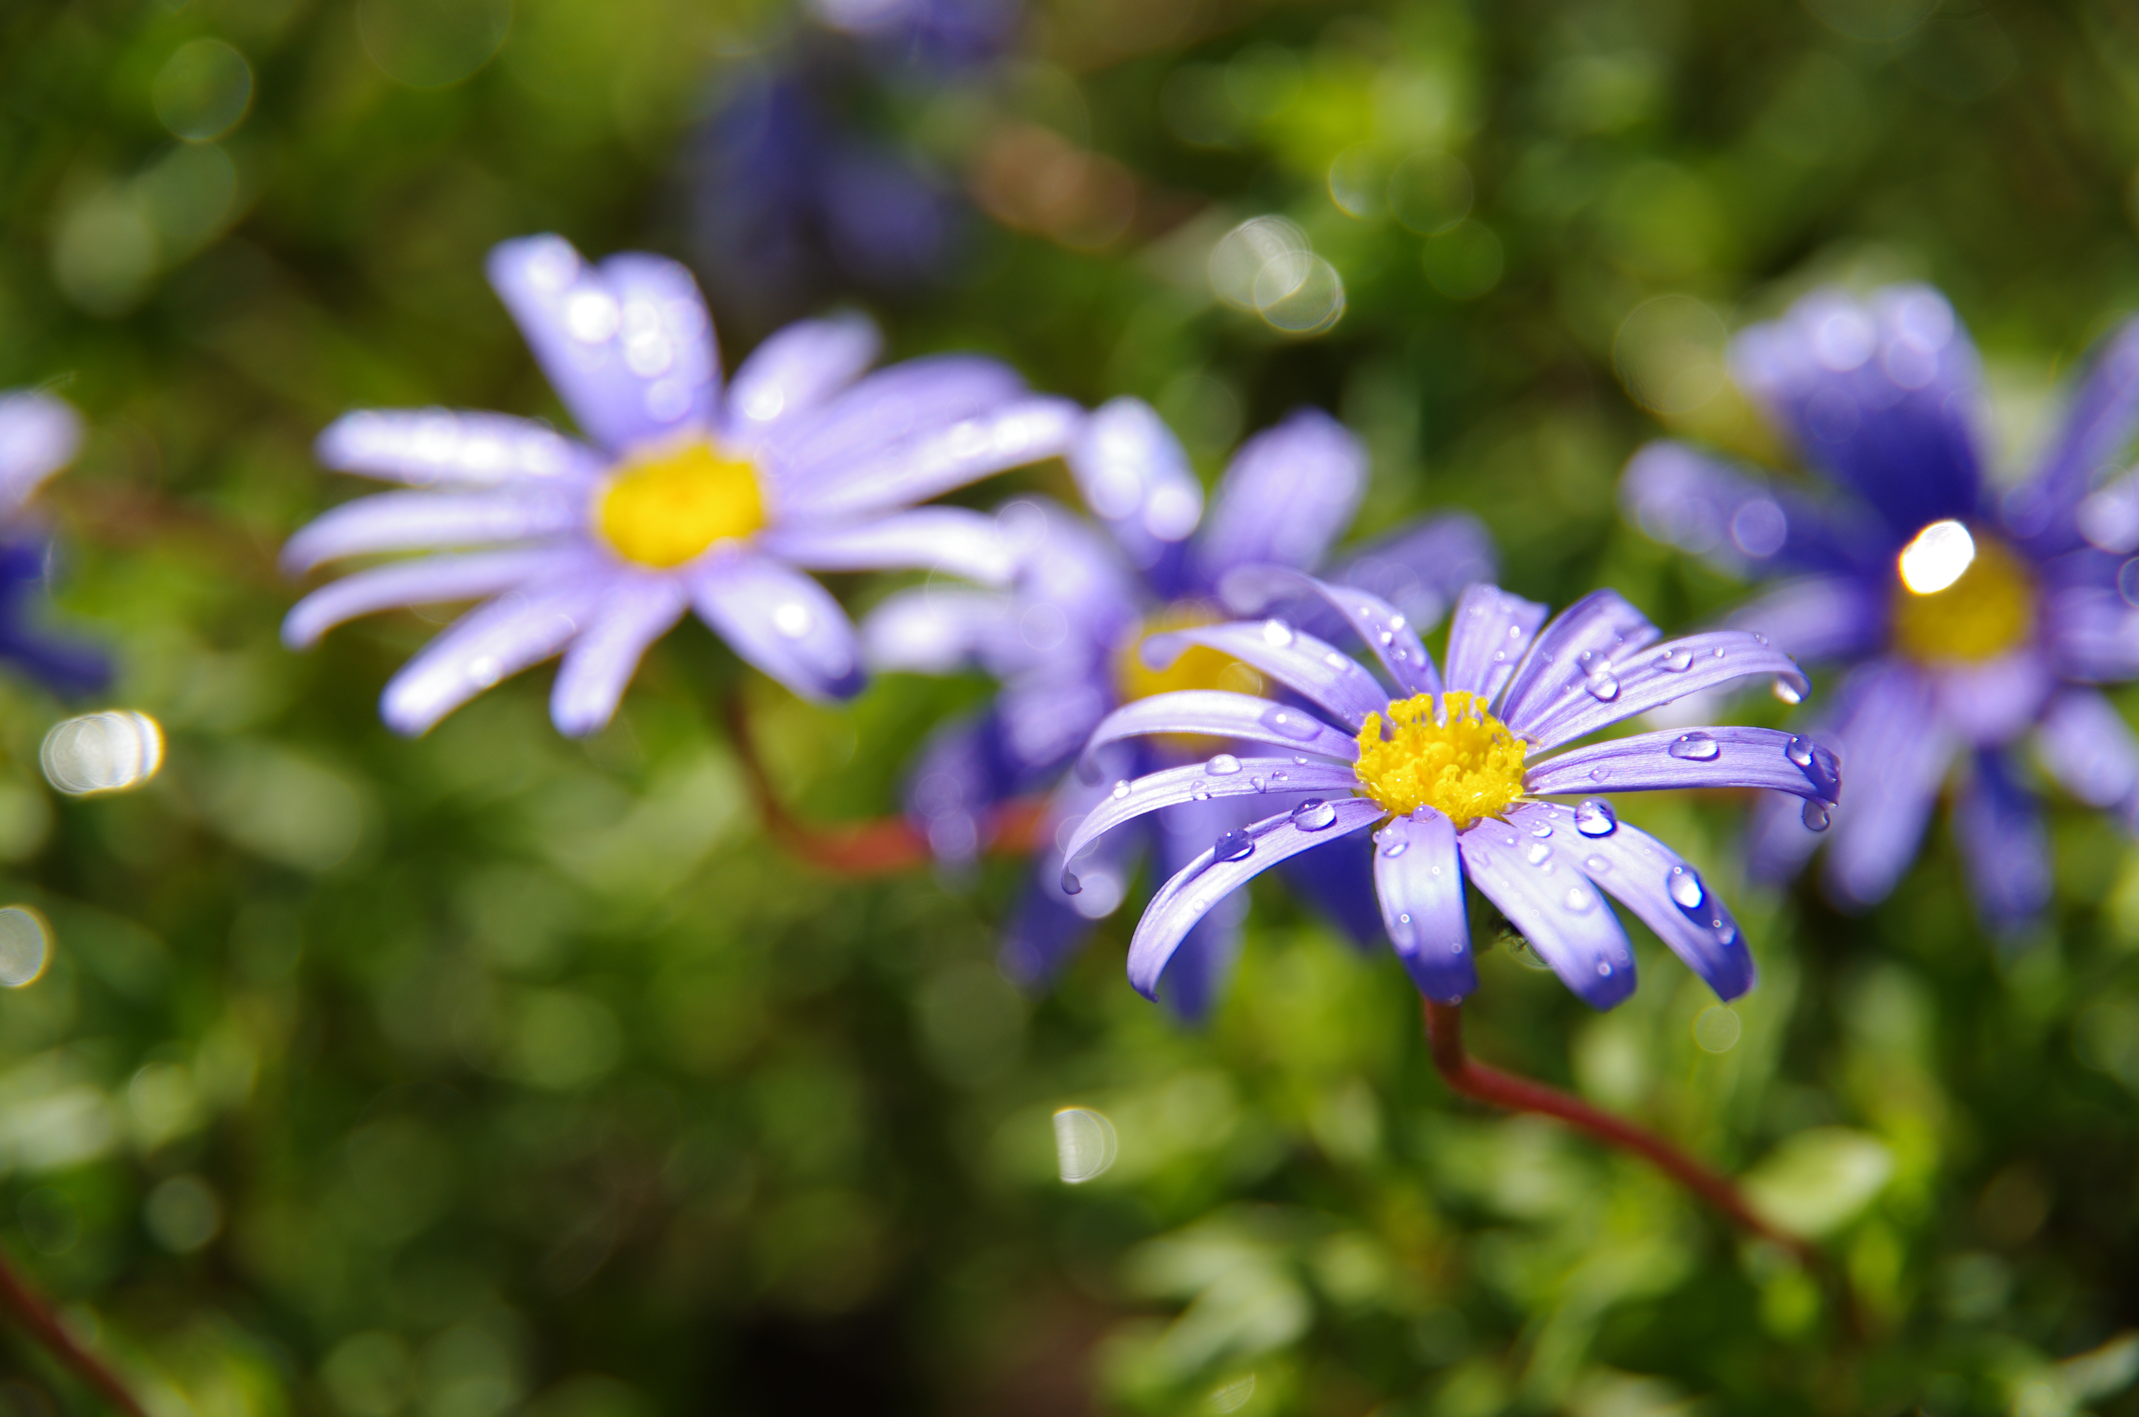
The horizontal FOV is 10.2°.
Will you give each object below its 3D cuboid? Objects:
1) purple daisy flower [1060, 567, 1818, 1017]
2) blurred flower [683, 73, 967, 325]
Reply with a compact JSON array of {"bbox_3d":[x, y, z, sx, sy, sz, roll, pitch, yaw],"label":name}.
[{"bbox_3d":[0.019,0.004,0.602,0.039,0.013,0.039,-7,33,0],"label":"purple daisy flower"},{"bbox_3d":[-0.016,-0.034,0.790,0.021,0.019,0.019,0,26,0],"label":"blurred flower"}]

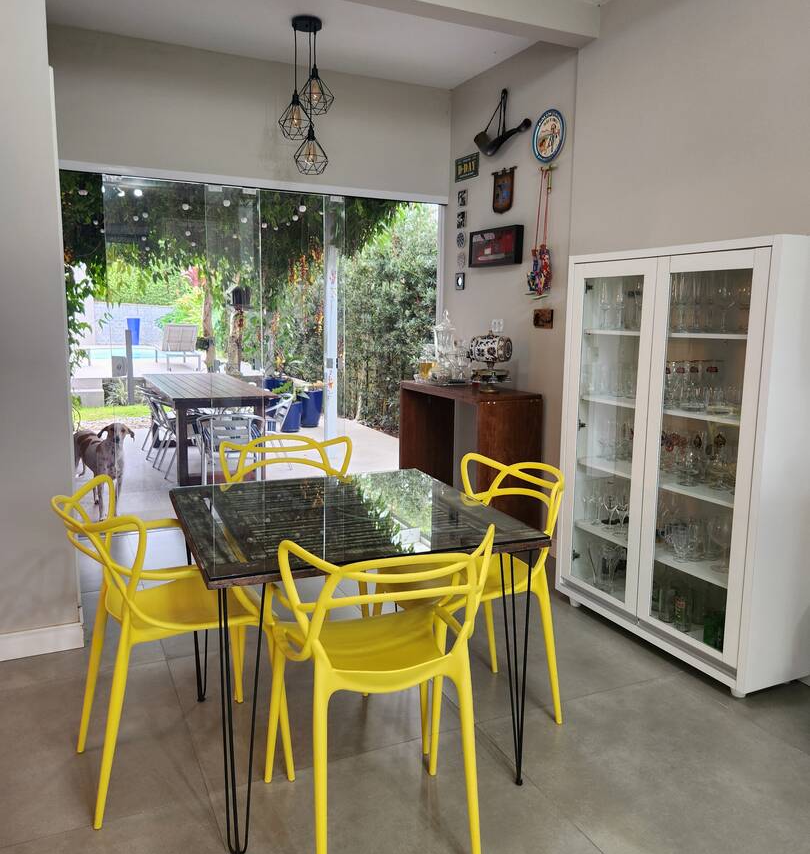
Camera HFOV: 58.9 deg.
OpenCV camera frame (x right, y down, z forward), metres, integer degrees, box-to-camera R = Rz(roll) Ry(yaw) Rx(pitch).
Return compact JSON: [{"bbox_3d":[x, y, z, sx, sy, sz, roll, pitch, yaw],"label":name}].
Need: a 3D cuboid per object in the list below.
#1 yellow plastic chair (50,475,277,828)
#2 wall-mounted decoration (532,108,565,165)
[{"bbox_3d":[-0.696,0.604,2.147,0.580,0.860,0.542,-4,10,-30],"label":"yellow plastic chair"},{"bbox_3d":[0.809,-1.613,3.995,0.025,0.280,0.280,-3,10,-25],"label":"wall-mounted decoration"}]

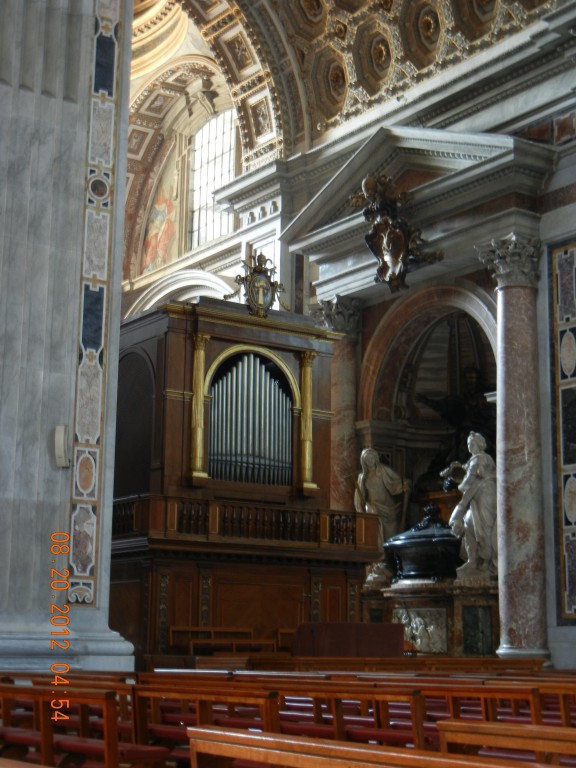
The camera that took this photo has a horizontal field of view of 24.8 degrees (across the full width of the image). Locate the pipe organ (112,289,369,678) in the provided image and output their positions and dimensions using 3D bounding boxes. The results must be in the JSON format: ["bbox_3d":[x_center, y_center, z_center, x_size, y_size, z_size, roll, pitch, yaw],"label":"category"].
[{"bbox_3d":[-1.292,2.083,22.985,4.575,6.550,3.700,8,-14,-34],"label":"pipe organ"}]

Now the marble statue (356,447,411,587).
[{"bbox_3d":[2.348,3.341,33.241,1.400,3.450,1.150,-4,-12,21],"label":"marble statue"}]

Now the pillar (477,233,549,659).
[{"bbox_3d":[5.101,1.354,29.338,1.200,9.630,1.250,8,-14,-34],"label":"pillar"}]

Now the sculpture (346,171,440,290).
[{"bbox_3d":[2.503,-3.734,32.390,1.150,2.850,2.500,8,-14,-34],"label":"sculpture"}]

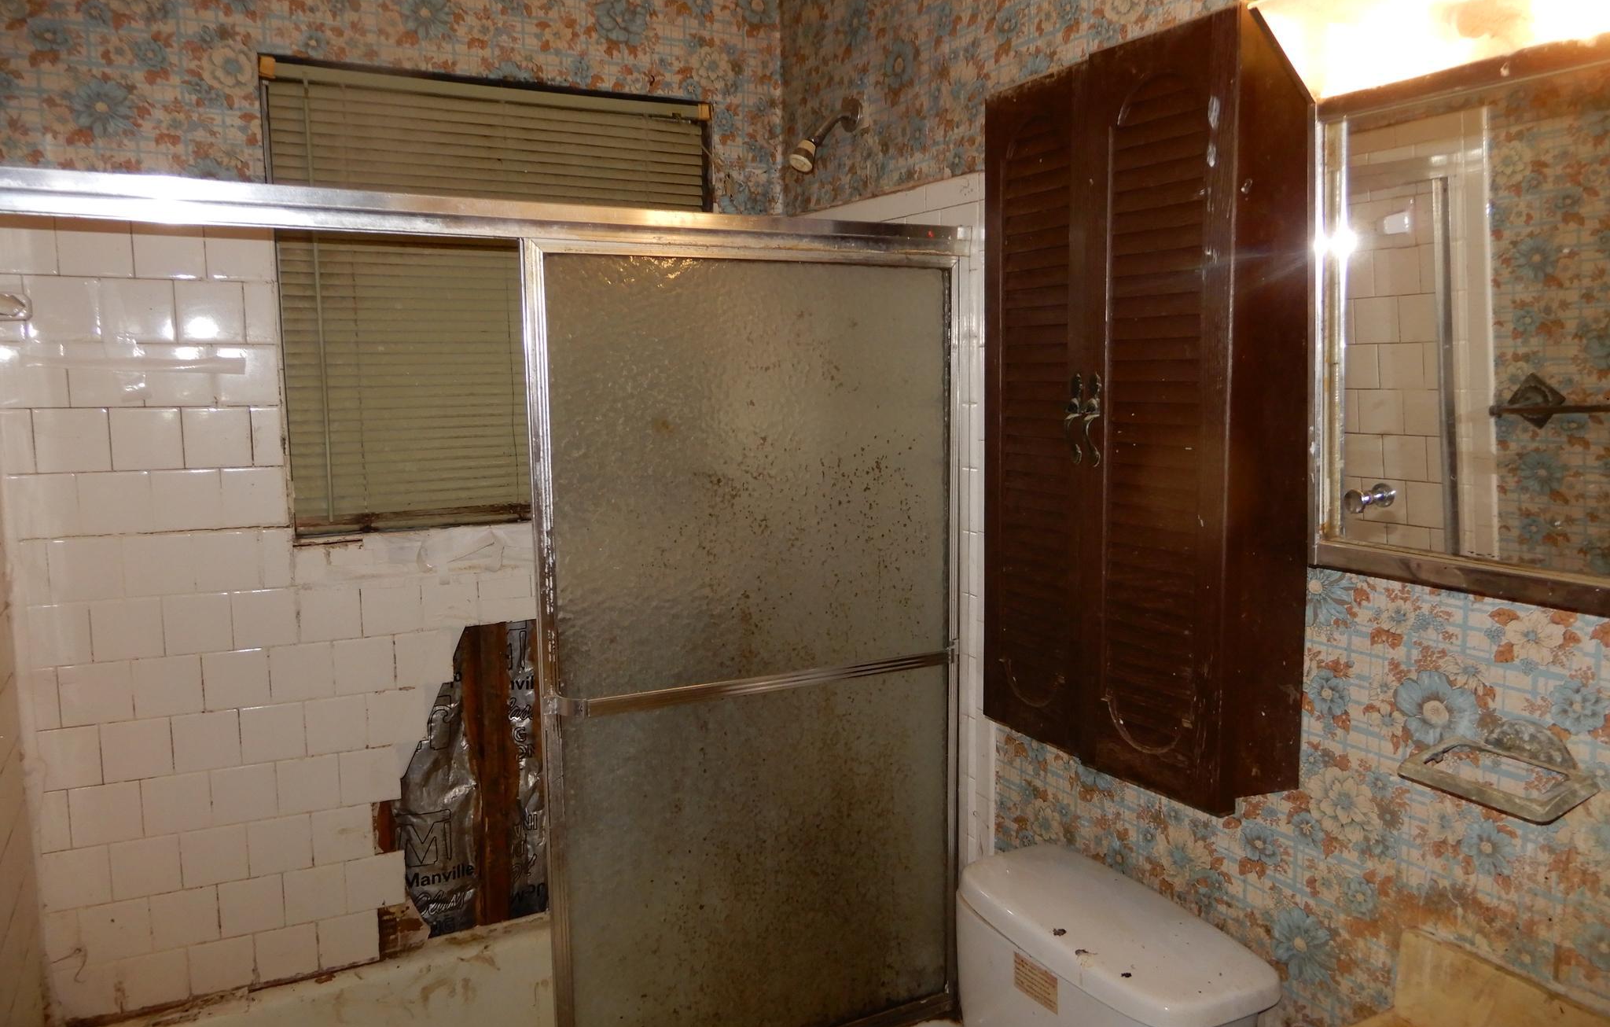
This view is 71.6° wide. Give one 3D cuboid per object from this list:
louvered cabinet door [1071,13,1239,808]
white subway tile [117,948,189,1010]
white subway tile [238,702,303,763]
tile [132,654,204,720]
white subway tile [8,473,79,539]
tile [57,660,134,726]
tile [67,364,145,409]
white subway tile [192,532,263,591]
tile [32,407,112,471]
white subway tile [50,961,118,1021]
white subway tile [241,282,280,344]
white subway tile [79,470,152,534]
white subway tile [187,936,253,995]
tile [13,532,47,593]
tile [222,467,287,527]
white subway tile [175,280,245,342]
[{"bbox_3d":[0.429,-0.109,1.359,0.023,0.907,0.226,-5,8,-31],"label":"louvered cabinet door"},{"bbox_3d":[-1.186,0.854,2.044,0.108,0.106,0.008,-4,8,-25],"label":"white subway tile"},{"bbox_3d":[-0.998,0.409,2.088,0.108,0.108,0.009,-4,7,-27],"label":"white subway tile"},{"bbox_3d":[-1.129,0.305,1.978,0.108,0.108,0.009,-4,9,-25],"label":"tile"},{"bbox_3d":[-1.290,-0.012,1.892,0.098,0.108,0.009,-4,7,-27],"label":"white subway tile"},{"bbox_3d":[-1.234,0.313,1.945,0.108,0.108,0.009,-4,7,-25],"label":"tile"},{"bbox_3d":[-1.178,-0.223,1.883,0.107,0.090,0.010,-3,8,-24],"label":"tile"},{"bbox_3d":[-1.048,0.085,2.021,0.108,0.108,0.009,-4,7,-28],"label":"white subway tile"},{"bbox_3d":[-1.228,-0.121,1.873,0.107,0.107,0.010,-3,8,-24],"label":"tile"},{"bbox_3d":[-1.277,0.846,1.980,0.100,0.099,0.010,-3,8,-24],"label":"white subway tile"},{"bbox_3d":[-0.981,-0.361,2.008,0.052,0.108,0.009,-4,7,-28],"label":"white subway tile"},{"bbox_3d":[-1.195,-0.018,1.933,0.108,0.108,0.009,-4,7,-28],"label":"white subway tile"},{"bbox_3d":[-1.084,0.841,2.072,0.108,0.100,0.009,-4,7,-25],"label":"white subway tile"},{"bbox_3d":[-1.298,0.100,1.870,0.047,0.108,0.009,-4,9,-25],"label":"tile"},{"bbox_3d":[-0.993,-0.029,2.022,0.104,0.108,0.008,-4,8,-25],"label":"tile"},{"bbox_3d":[-1.042,-0.352,1.958,0.108,0.108,0.008,-4,8,-25],"label":"white subway tile"}]

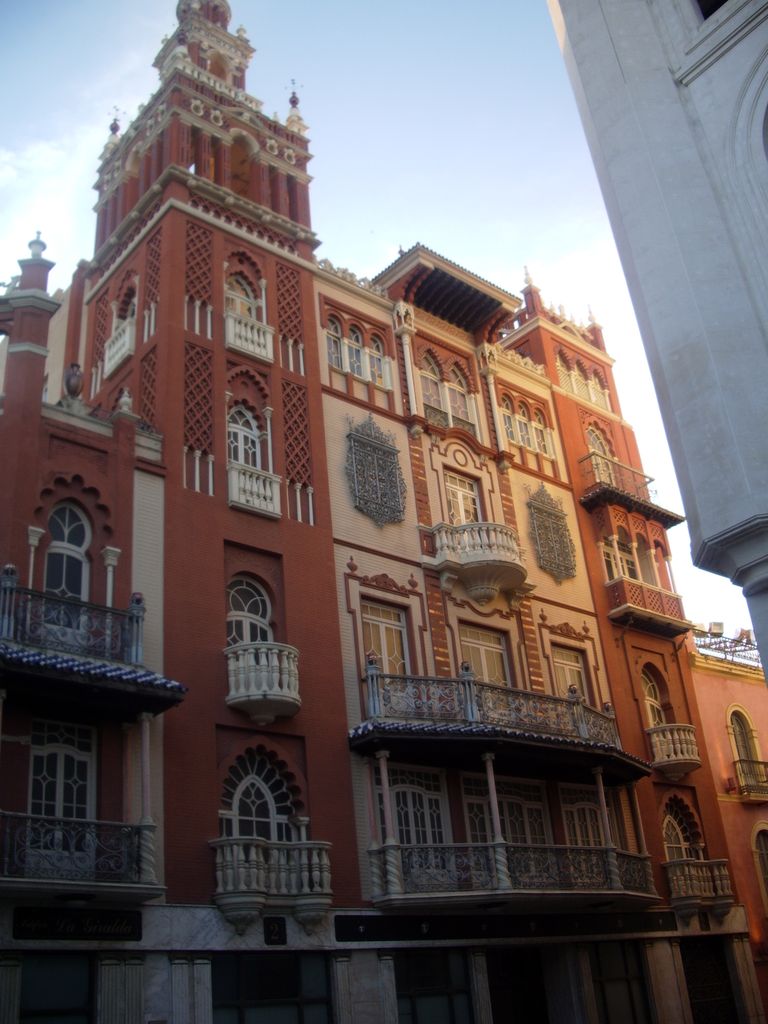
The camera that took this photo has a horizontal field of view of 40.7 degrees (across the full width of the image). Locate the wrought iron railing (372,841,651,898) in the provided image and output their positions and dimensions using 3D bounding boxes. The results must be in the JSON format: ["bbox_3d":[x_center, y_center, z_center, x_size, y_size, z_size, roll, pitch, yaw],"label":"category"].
[{"bbox_3d":[3.521,7.852,22.544,8.900,0.950,1.350,18,-35,-38],"label":"wrought iron railing"}]

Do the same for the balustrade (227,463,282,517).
[{"bbox_3d":[-2.873,-0.467,23.344,1.395,1.120,0.275,18,-35,-39],"label":"balustrade"}]

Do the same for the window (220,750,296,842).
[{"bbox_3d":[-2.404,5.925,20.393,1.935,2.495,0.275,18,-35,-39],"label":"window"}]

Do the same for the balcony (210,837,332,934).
[{"bbox_3d":[-1.824,6.657,18.374,2.638,1.535,0.555,18,-35,-39],"label":"balcony"}]

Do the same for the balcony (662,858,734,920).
[{"bbox_3d":[8.497,9.997,27.230,2.512,1.466,0.570,18,-35,-39],"label":"balcony"}]

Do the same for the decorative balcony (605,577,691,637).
[{"bbox_3d":[8.169,2.966,32.090,3.360,1.273,0.865,18,-35,-39],"label":"decorative balcony"}]

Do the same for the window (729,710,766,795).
[{"bbox_3d":[11.111,7.380,31.829,1.300,2.630,0.300,18,-35,-38],"label":"window"}]

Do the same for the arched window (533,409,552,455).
[{"bbox_3d":[4.767,-2.435,31.447,0.691,1.706,0.188,18,-35,-39],"label":"arched window"}]

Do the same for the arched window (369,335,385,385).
[{"bbox_3d":[-0.262,-4.000,27.252,0.472,1.664,0.200,18,-35,-39],"label":"arched window"}]

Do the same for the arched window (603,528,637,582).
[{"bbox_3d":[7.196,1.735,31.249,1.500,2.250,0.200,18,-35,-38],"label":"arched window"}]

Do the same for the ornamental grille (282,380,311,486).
[{"bbox_3d":[-2.008,-1.822,23.835,0.764,2.763,0.126,18,-35,-39],"label":"ornamental grille"}]

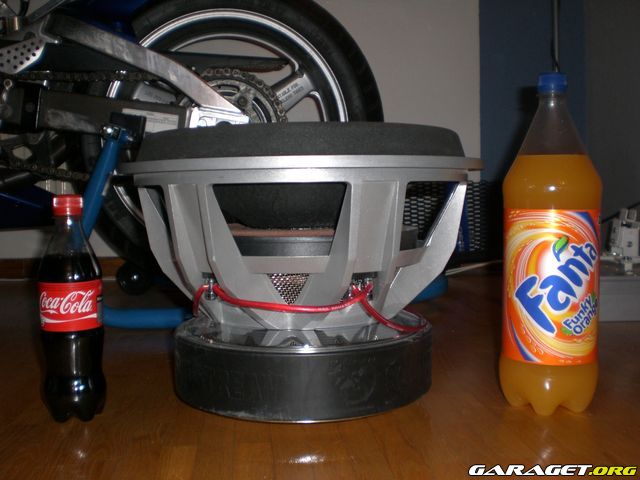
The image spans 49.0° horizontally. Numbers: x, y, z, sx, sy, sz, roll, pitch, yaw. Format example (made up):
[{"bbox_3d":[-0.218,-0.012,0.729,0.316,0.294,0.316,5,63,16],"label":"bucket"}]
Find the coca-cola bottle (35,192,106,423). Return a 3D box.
[{"bbox_3d":[-0.261,0.070,0.740,0.065,0.234,0.065,-1,4,0],"label":"coca-cola bottle"}]

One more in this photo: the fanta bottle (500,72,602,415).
[{"bbox_3d":[0.248,0.004,0.754,0.102,0.354,0.102,0,4,4],"label":"fanta bottle"}]

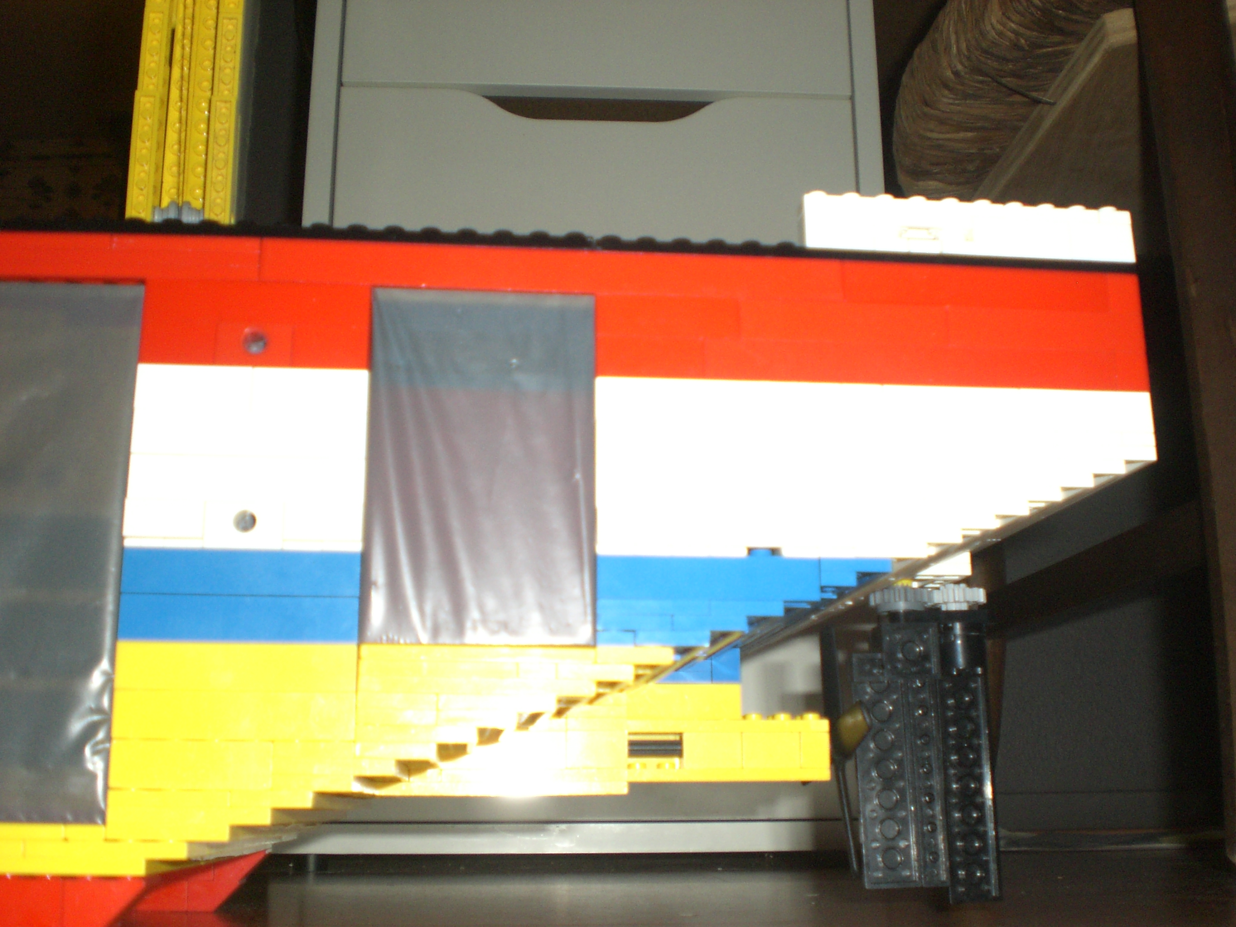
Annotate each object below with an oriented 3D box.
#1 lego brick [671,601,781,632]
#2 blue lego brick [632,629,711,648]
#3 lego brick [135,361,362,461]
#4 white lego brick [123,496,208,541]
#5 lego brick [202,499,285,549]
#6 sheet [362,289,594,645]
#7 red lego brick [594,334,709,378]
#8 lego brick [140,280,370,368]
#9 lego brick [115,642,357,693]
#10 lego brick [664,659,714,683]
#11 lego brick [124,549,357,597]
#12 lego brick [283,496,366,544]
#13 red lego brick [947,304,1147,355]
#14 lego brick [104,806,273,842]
[{"bbox_3d":[0.023,0.033,0.291,0.024,0.007,0.009,1,-12,-7],"label":"lego brick"},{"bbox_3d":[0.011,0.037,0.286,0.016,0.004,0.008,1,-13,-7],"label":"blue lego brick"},{"bbox_3d":[-0.076,-0.009,0.283,0.048,0.019,0.008,1,-14,-7],"label":"lego brick"},{"bbox_3d":[-0.091,0.012,0.276,0.016,0.009,0.008,1,-14,-7],"label":"white lego brick"},{"bbox_3d":[-0.076,0.014,0.281,0.016,0.010,0.008,1,-13,-7],"label":"lego brick"},{"bbox_3d":[-0.029,0.000,0.288,0.048,0.077,0.003,1,-13,-7],"label":"sheet"},{"bbox_3d":[0.006,-0.022,0.297,0.024,0.010,0.008,1,-14,-7],"label":"red lego brick"},{"bbox_3d":[-0.077,-0.029,0.292,0.048,0.020,0.009,1,-12,-7],"label":"lego brick"},{"bbox_3d":[-0.077,0.042,0.277,0.048,0.010,0.009,1,-12,-7],"label":"lego brick"},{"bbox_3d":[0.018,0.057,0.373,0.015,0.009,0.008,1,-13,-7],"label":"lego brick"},{"bbox_3d":[-0.076,0.023,0.278,0.048,0.010,0.008,1,-13,-7],"label":"lego brick"},{"bbox_3d":[-0.060,0.013,0.280,0.016,0.009,0.008,1,-14,-7],"label":"lego brick"},{"bbox_3d":[0.097,-0.030,0.314,0.048,0.010,0.009,1,-12,-7],"label":"red lego brick"},{"bbox_3d":[-0.084,0.071,0.269,0.032,0.007,0.009,1,-12,-7],"label":"lego brick"}]

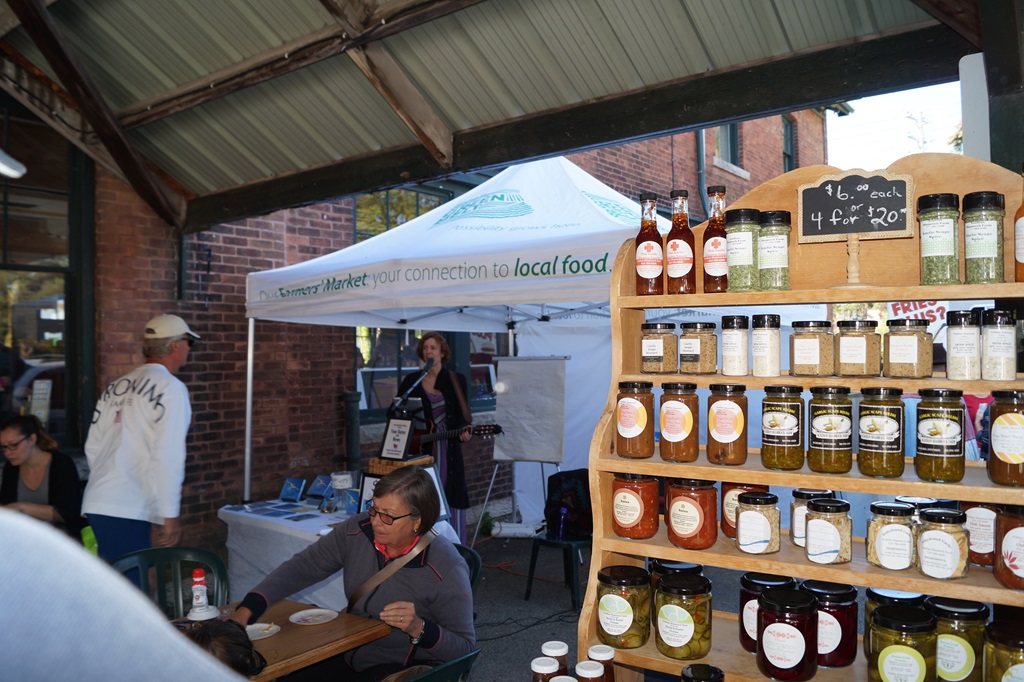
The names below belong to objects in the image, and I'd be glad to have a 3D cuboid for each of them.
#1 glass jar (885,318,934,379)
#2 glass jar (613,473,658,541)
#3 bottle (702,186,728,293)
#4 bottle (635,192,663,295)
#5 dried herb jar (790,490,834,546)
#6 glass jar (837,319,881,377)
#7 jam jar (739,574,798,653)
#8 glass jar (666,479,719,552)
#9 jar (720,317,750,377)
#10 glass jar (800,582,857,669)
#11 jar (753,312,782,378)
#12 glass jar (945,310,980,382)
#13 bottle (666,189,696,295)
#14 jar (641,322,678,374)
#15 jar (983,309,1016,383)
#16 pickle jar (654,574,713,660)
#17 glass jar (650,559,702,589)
[{"bbox_3d":[0.593,0.012,1.147,0.066,0.086,0.059,0,-1,40],"label":"glass jar"},{"bbox_3d":[0.204,0.267,1.266,0.076,0.108,0.076,0,0,0],"label":"glass jar"},{"bbox_3d":[0.337,-0.165,1.264,0.047,0.179,0.047,0,-1,20],"label":"bottle"},{"bbox_3d":[0.236,-0.166,1.314,0.046,0.173,0.046,0,0,12],"label":"bottle"},{"bbox_3d":[0.480,0.284,1.222,0.066,0.085,0.060,-1,-1,31],"label":"dried herb jar"},{"bbox_3d":[0.535,0.013,1.187,0.066,0.087,0.060,-1,-1,34],"label":"glass jar"},{"bbox_3d":[0.407,0.431,1.224,0.084,0.105,0.084,0,-1,0],"label":"jam jar"},{"bbox_3d":[0.290,0.277,1.234,0.077,0.098,0.077,0,-1,0],"label":"glass jar"},{"bbox_3d":[0.362,0.008,1.241,0.043,0.098,0.043,0,0,0],"label":"jar"},{"bbox_3d":[0.482,0.430,1.172,0.084,0.106,0.084,0,-1,0],"label":"glass jar"},{"bbox_3d":[0.408,0.008,1.225,0.042,0.098,0.042,0,-1,0],"label":"jar"},{"bbox_3d":[0.649,0.007,1.102,0.042,0.100,0.042,-1,-1,33],"label":"glass jar"},{"bbox_3d":[0.285,-0.164,1.292,0.047,0.179,0.047,0,-1,21],"label":"bottle"},{"bbox_3d":[0.253,0.014,1.316,0.066,0.087,0.062,0,0,31],"label":"jar"},{"bbox_3d":[0.685,0.007,1.080,0.042,0.100,0.042,-1,-1,27],"label":"jar"},{"bbox_3d":[0.264,0.423,1.178,0.085,0.109,0.085,0,0,0],"label":"pickle jar"},{"bbox_3d":[0.280,0.430,1.296,0.084,0.107,0.084,0,-1,0],"label":"glass jar"}]

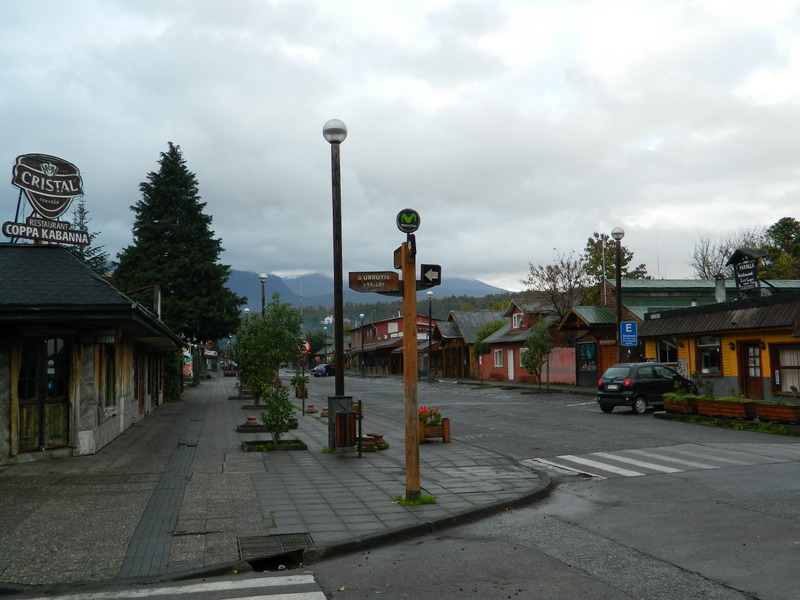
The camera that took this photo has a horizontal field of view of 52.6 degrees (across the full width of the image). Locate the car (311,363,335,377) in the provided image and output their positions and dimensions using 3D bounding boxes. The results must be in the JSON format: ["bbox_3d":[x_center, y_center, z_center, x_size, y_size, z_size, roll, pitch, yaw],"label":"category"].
[{"bbox_3d":[-7.942,7.702,88.000,1.680,1.480,3.950,-3,-5,30],"label":"car"}]

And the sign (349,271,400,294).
[{"bbox_3d":[-0.294,-0.205,9.330,0.580,0.240,0.060,-1,-4,-3],"label":"sign"}]

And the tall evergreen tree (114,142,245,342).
[{"bbox_3d":[-15.196,-2.458,56.000,9.200,16.900,9.200,0,-4,-12],"label":"tall evergreen tree"}]

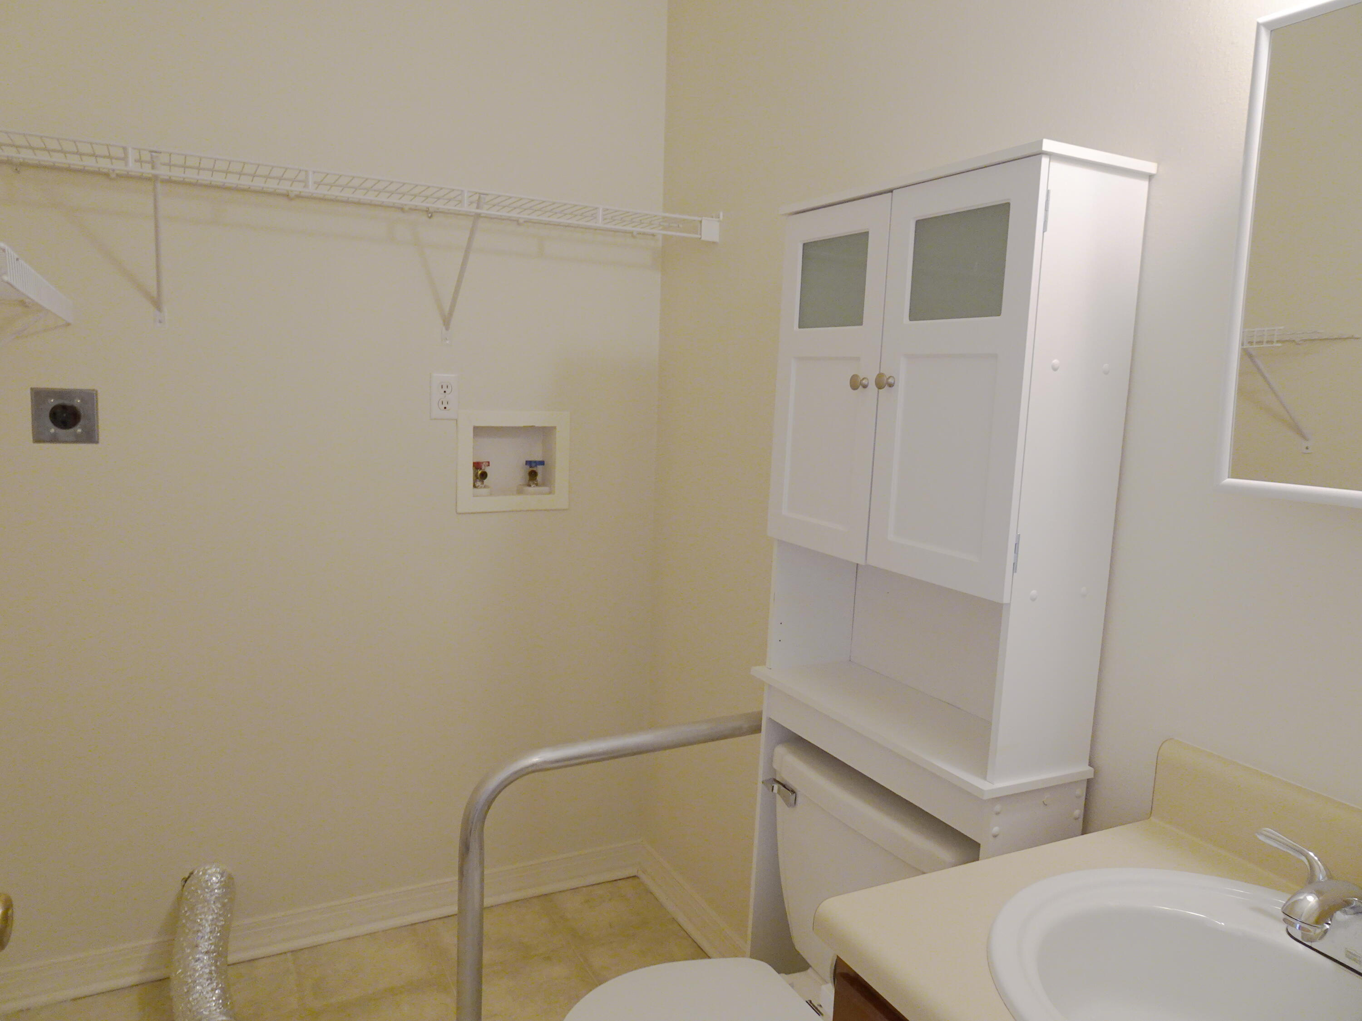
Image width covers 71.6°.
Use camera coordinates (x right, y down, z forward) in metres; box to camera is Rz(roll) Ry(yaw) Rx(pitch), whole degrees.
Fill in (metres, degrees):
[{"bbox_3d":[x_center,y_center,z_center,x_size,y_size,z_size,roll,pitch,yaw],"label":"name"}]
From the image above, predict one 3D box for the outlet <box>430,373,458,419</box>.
[{"bbox_3d":[-0.581,-0.278,2.320,0.069,0.112,0.012,-2,9,-27],"label":"outlet"}]

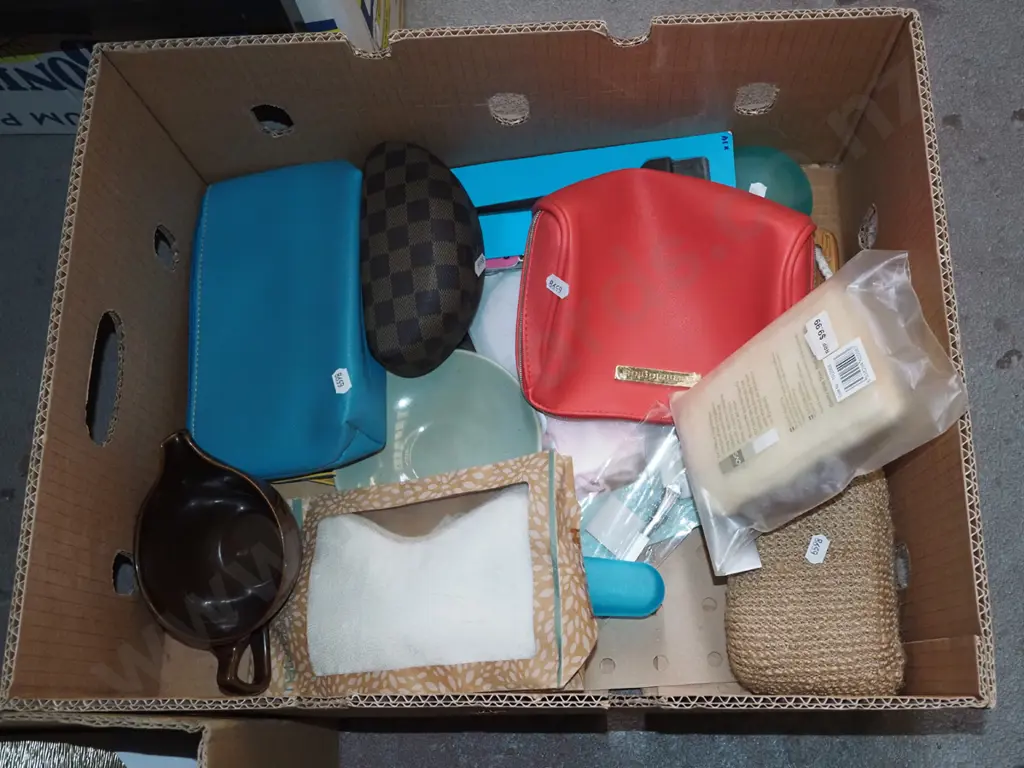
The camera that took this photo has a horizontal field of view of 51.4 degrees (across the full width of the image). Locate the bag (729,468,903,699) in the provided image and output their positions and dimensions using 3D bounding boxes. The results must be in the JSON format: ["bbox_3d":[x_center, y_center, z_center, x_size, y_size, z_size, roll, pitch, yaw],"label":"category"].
[{"bbox_3d":[0.191,0.121,0.697,0.103,0.078,0.162,-1,73,5],"label":"bag"}]

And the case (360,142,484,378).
[{"bbox_3d":[-0.063,-0.086,0.739,0.081,0.065,0.170,-6,73,3],"label":"case"}]

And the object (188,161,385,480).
[{"bbox_3d":[-0.159,-0.046,0.760,0.146,0.070,0.212,-4,73,15],"label":"object"}]

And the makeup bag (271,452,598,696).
[{"bbox_3d":[-0.052,0.127,0.699,0.208,0.055,0.143,-6,79,4],"label":"makeup bag"}]

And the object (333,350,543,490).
[{"bbox_3d":[-0.050,0.051,0.751,0.148,0.050,0.148,-1,74,5],"label":"object"}]

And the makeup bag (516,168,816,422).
[{"bbox_3d":[0.102,-0.060,0.710,0.196,0.085,0.162,5,82,6],"label":"makeup bag"}]

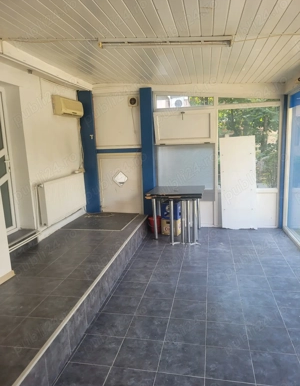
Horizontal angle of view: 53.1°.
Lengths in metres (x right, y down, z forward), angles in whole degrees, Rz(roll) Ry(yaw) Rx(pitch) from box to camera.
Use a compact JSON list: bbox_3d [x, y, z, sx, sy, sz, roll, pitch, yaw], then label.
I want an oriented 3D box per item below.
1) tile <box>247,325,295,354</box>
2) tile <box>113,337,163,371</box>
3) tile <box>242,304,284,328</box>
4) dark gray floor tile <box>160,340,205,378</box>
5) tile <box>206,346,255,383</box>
[{"bbox_3d":[0.963,1.185,2.441,0.330,0.010,0.330,0,10,12],"label":"tile"},{"bbox_3d":[-0.080,1.245,2.316,0.330,0.015,0.330,0,10,12],"label":"tile"},{"bbox_3d":[1.030,1.130,2.756,0.330,0.015,0.330,0,10,12],"label":"tile"},{"bbox_3d":[0.246,1.250,2.260,0.335,0.015,0.329,0,10,12],"label":"dark gray floor tile"},{"bbox_3d":[0.571,1.244,2.187,0.330,0.010,0.330,0,10,12],"label":"tile"}]

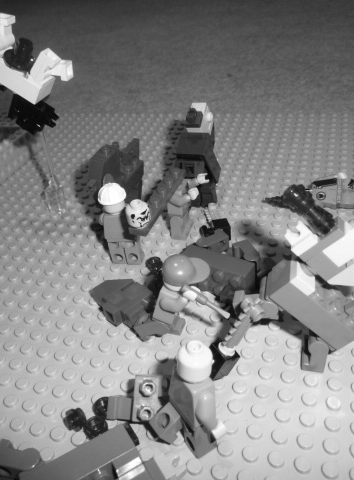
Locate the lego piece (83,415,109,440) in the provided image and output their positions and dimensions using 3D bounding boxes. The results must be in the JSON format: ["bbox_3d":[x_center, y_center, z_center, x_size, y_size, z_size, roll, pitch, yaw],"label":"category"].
[{"bbox_3d":[-0.028,0.063,0.157,0.008,0.005,0.008,-5,36,4],"label":"lego piece"}]

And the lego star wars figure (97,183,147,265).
[{"bbox_3d":[-0.026,-0.009,0.224,0.022,0.043,0.015,4,38,16],"label":"lego star wars figure"}]

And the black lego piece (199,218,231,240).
[{"bbox_3d":[0.020,-0.006,0.239,0.017,0.009,0.009,5,38,18],"label":"black lego piece"}]

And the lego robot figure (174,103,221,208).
[{"bbox_3d":[0.013,-0.046,0.255,0.023,0.057,0.021,3,37,15],"label":"lego robot figure"}]

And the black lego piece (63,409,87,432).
[{"bbox_3d":[-0.035,0.062,0.158,0.008,0.008,0.005,3,-8,37],"label":"black lego piece"}]

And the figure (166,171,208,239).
[{"bbox_3d":[0.006,-0.017,0.239,0.017,0.032,0.022,2,37,13],"label":"figure"}]

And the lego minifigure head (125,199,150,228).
[{"bbox_3d":[-0.018,-0.012,0.208,0.010,0.011,0.010,-5,36,4],"label":"lego minifigure head"}]

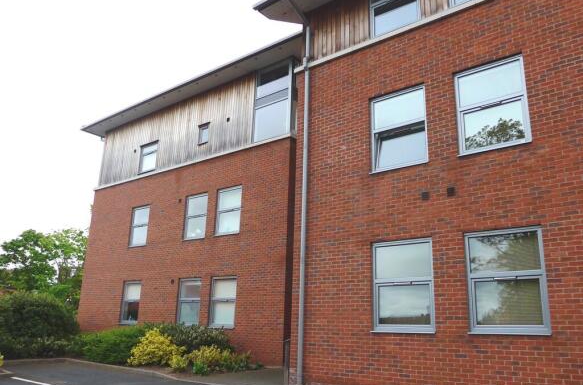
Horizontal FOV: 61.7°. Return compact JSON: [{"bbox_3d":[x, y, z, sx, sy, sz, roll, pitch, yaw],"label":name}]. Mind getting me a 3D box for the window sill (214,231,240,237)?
[{"bbox_3d":[-2.135,1.406,16.372,1.243,0.070,0.140,-11,-20,37],"label":"window sill"}]

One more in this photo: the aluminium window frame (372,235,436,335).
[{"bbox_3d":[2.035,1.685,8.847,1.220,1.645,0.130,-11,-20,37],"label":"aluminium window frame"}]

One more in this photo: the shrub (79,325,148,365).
[{"bbox_3d":[-5.431,4.623,14.900,1.850,1.100,1.350,-11,-20,37],"label":"shrub"}]

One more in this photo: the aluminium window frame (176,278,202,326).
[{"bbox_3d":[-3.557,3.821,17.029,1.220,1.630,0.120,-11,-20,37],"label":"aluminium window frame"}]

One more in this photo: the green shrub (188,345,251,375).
[{"bbox_3d":[-1.870,4.357,12.837,1.020,0.640,1.180,-11,-20,37],"label":"green shrub"}]

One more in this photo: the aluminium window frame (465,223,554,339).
[{"bbox_3d":[3.421,1.416,7.798,1.220,1.630,0.120,-11,-20,38],"label":"aluminium window frame"}]

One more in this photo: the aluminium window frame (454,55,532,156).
[{"bbox_3d":[3.517,-1.511,8.633,1.220,1.640,0.120,-11,-20,38],"label":"aluminium window frame"}]

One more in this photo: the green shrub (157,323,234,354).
[{"bbox_3d":[-2.955,4.619,14.860,2.050,1.060,1.200,-11,-20,37],"label":"green shrub"}]

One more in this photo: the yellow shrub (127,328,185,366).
[{"bbox_3d":[-3.871,4.398,13.900,1.600,1.050,1.350,6,-16,-14],"label":"yellow shrub"}]

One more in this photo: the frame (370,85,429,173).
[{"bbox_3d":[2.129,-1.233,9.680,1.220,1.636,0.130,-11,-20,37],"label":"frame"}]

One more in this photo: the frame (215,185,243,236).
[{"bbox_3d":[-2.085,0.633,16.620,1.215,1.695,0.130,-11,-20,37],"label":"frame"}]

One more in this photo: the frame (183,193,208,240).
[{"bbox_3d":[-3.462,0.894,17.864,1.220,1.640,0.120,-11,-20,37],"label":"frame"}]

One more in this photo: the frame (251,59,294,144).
[{"bbox_3d":[-0.620,-3.115,16.761,1.650,2.750,0.150,-11,-20,37],"label":"frame"}]

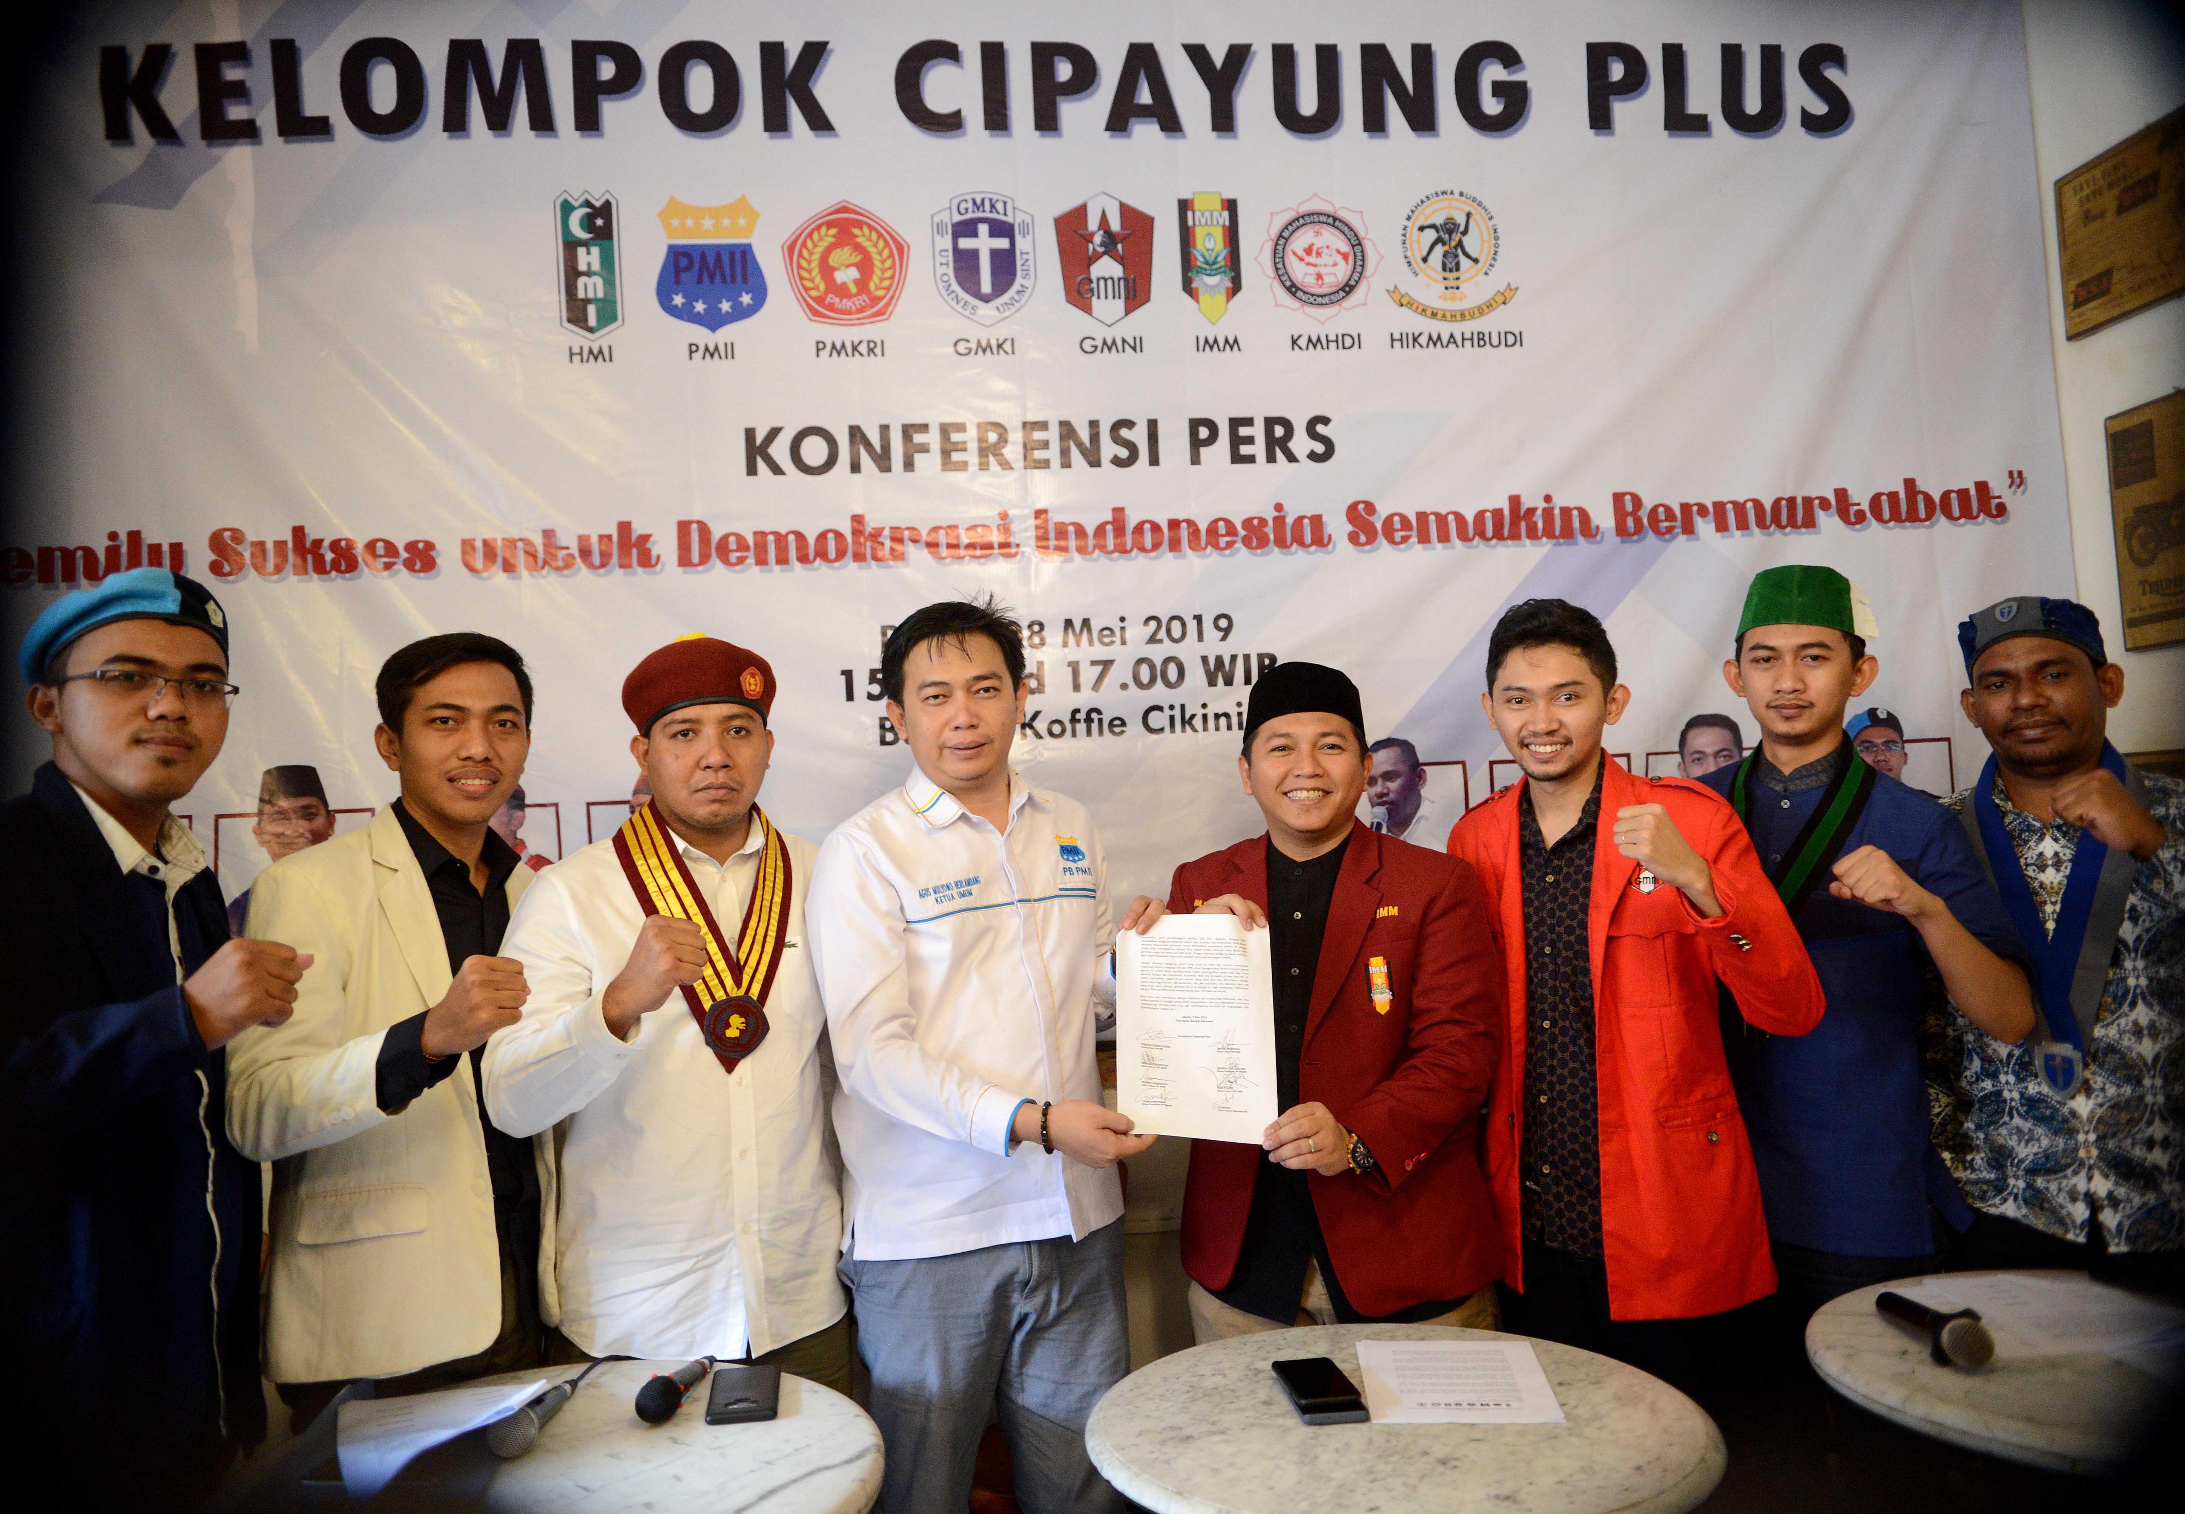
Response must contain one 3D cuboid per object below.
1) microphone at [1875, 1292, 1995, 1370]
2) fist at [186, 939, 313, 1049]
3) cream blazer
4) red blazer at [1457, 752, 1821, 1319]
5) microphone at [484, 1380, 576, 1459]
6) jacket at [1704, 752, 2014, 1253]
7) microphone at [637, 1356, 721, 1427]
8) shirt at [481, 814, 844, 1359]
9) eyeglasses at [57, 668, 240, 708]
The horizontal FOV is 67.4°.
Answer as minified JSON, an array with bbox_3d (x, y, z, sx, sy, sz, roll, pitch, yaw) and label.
[{"bbox_3d":[0.944,0.641,1.851,0.056,0.055,0.228,-2,-6,1],"label":"microphone"},{"bbox_3d":[-0.782,0.217,1.520,0.085,0.095,0.105,1,-3,-45],"label":"fist"},{"bbox_3d":[-0.830,0.390,1.950,0.450,0.690,0.330,0,-3,-33],"label":"cream blazer"},{"bbox_3d":[0.730,0.388,2.200,0.490,0.740,0.320,-2,-2,19],"label":"red blazer"},{"bbox_3d":[-0.603,0.722,1.800,0.052,0.052,0.180,-2,-6,3],"label":"microphone"},{"bbox_3d":[1.045,0.345,2.320,0.470,0.680,0.310,-3,-2,29],"label":"jacket"},{"bbox_3d":[-0.466,0.707,1.855,0.052,0.052,0.191,-3,-7,8],"label":"microphone"},{"bbox_3d":[-0.532,0.402,2.070,0.470,0.670,0.360,-1,-2,-24],"label":"shirt"},{"bbox_3d":[-1.015,-0.060,1.754,0.140,0.042,0.140,-4,-7,37],"label":"eyeglasses"}]

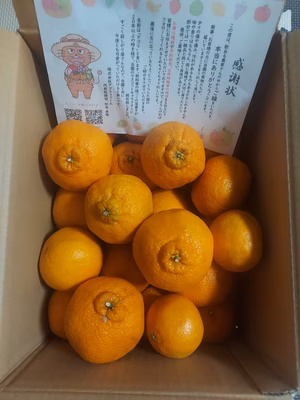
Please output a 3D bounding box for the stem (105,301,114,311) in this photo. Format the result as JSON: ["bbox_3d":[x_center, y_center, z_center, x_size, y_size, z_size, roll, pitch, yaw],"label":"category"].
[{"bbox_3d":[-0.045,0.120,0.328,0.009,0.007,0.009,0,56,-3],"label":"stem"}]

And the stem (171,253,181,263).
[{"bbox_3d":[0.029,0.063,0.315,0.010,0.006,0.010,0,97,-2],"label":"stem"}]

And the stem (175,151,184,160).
[{"bbox_3d":[0.037,-0.056,0.360,0.011,0.006,0.011,0,96,-4],"label":"stem"}]

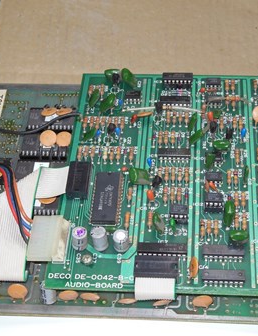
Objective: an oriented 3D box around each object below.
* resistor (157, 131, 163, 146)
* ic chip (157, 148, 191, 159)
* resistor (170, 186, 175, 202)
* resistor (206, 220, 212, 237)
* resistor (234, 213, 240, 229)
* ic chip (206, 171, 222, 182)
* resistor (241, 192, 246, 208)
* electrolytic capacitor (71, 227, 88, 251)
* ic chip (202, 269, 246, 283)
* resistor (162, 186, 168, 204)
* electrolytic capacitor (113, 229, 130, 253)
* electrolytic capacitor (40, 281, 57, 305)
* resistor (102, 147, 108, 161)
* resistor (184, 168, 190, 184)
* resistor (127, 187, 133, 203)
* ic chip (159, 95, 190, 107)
[{"bbox_3d":[0.019,-0.019,0.396,0.003,0.003,0.008,1,52,6],"label":"resistor"},{"bbox_3d":[0.027,-0.008,0.385,0.019,0.004,0.007,1,49,6],"label":"ic chip"},{"bbox_3d":[0.025,0.015,0.366,0.003,0.003,0.008,1,48,6],"label":"resistor"},{"bbox_3d":[0.044,0.033,0.354,0.003,0.003,0.007,1,52,5],"label":"resistor"},{"bbox_3d":[0.060,0.029,0.356,0.003,0.003,0.008,1,52,6],"label":"resistor"},{"bbox_3d":[0.049,0.006,0.374,0.010,0.004,0.007,1,52,6],"label":"ic chip"},{"bbox_3d":[0.064,0.018,0.360,0.003,0.003,0.008,1,48,6],"label":"resistor"},{"bbox_3d":[-0.026,0.038,0.345,0.008,0.011,0.008,1,49,6],"label":"electrolytic capacitor"},{"bbox_3d":[0.049,0.056,0.335,0.021,0.004,0.007,1,52,6],"label":"ic chip"},{"bbox_3d":[0.021,0.015,0.362,0.003,0.003,0.008,1,50,6],"label":"resistor"},{"bbox_3d":[-0.004,0.039,0.346,0.008,0.011,0.008,1,52,6],"label":"electrolytic capacitor"},{"bbox_3d":[-0.043,0.066,0.342,0.008,0.011,0.008,5,48,1],"label":"electrolytic capacitor"},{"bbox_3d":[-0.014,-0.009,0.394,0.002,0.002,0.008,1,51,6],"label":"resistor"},{"bbox_3d":[0.034,0.004,0.378,0.003,0.003,0.009,2,52,6],"label":"resistor"},{"bbox_3d":[0.000,0.015,0.368,0.002,0.002,0.007,1,49,6],"label":"resistor"},{"bbox_3d":[0.029,-0.043,0.417,0.019,0.004,0.007,1,51,6],"label":"ic chip"}]

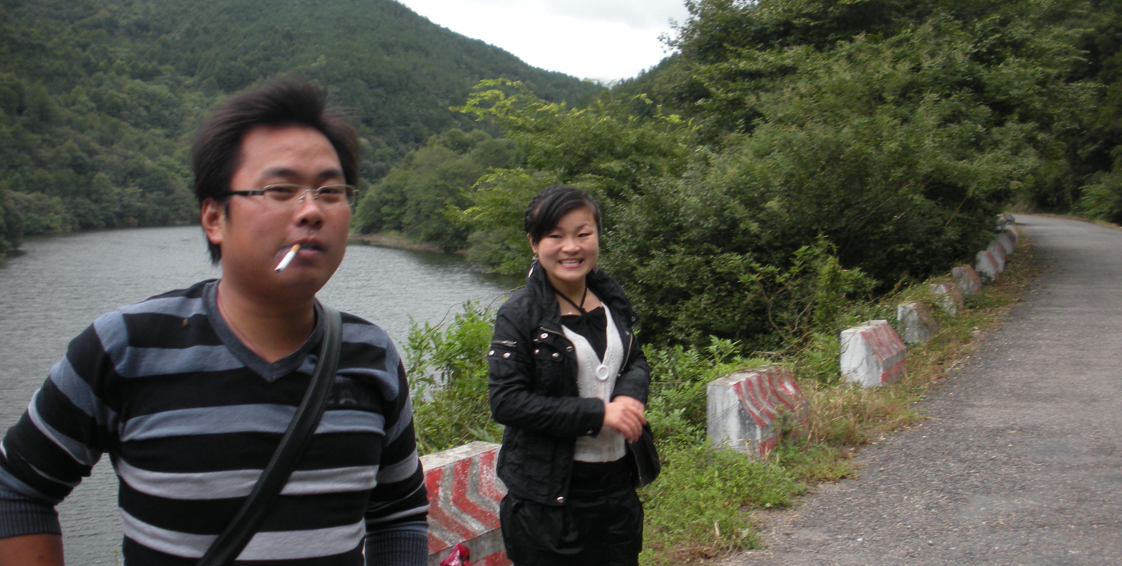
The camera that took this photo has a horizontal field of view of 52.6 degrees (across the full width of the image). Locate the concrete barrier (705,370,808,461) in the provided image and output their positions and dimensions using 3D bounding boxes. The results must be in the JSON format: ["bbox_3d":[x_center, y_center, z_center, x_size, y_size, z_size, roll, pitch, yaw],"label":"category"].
[{"bbox_3d":[1.365,0.889,7.780,0.363,0.503,1.136,2,3,27],"label":"concrete barrier"}]

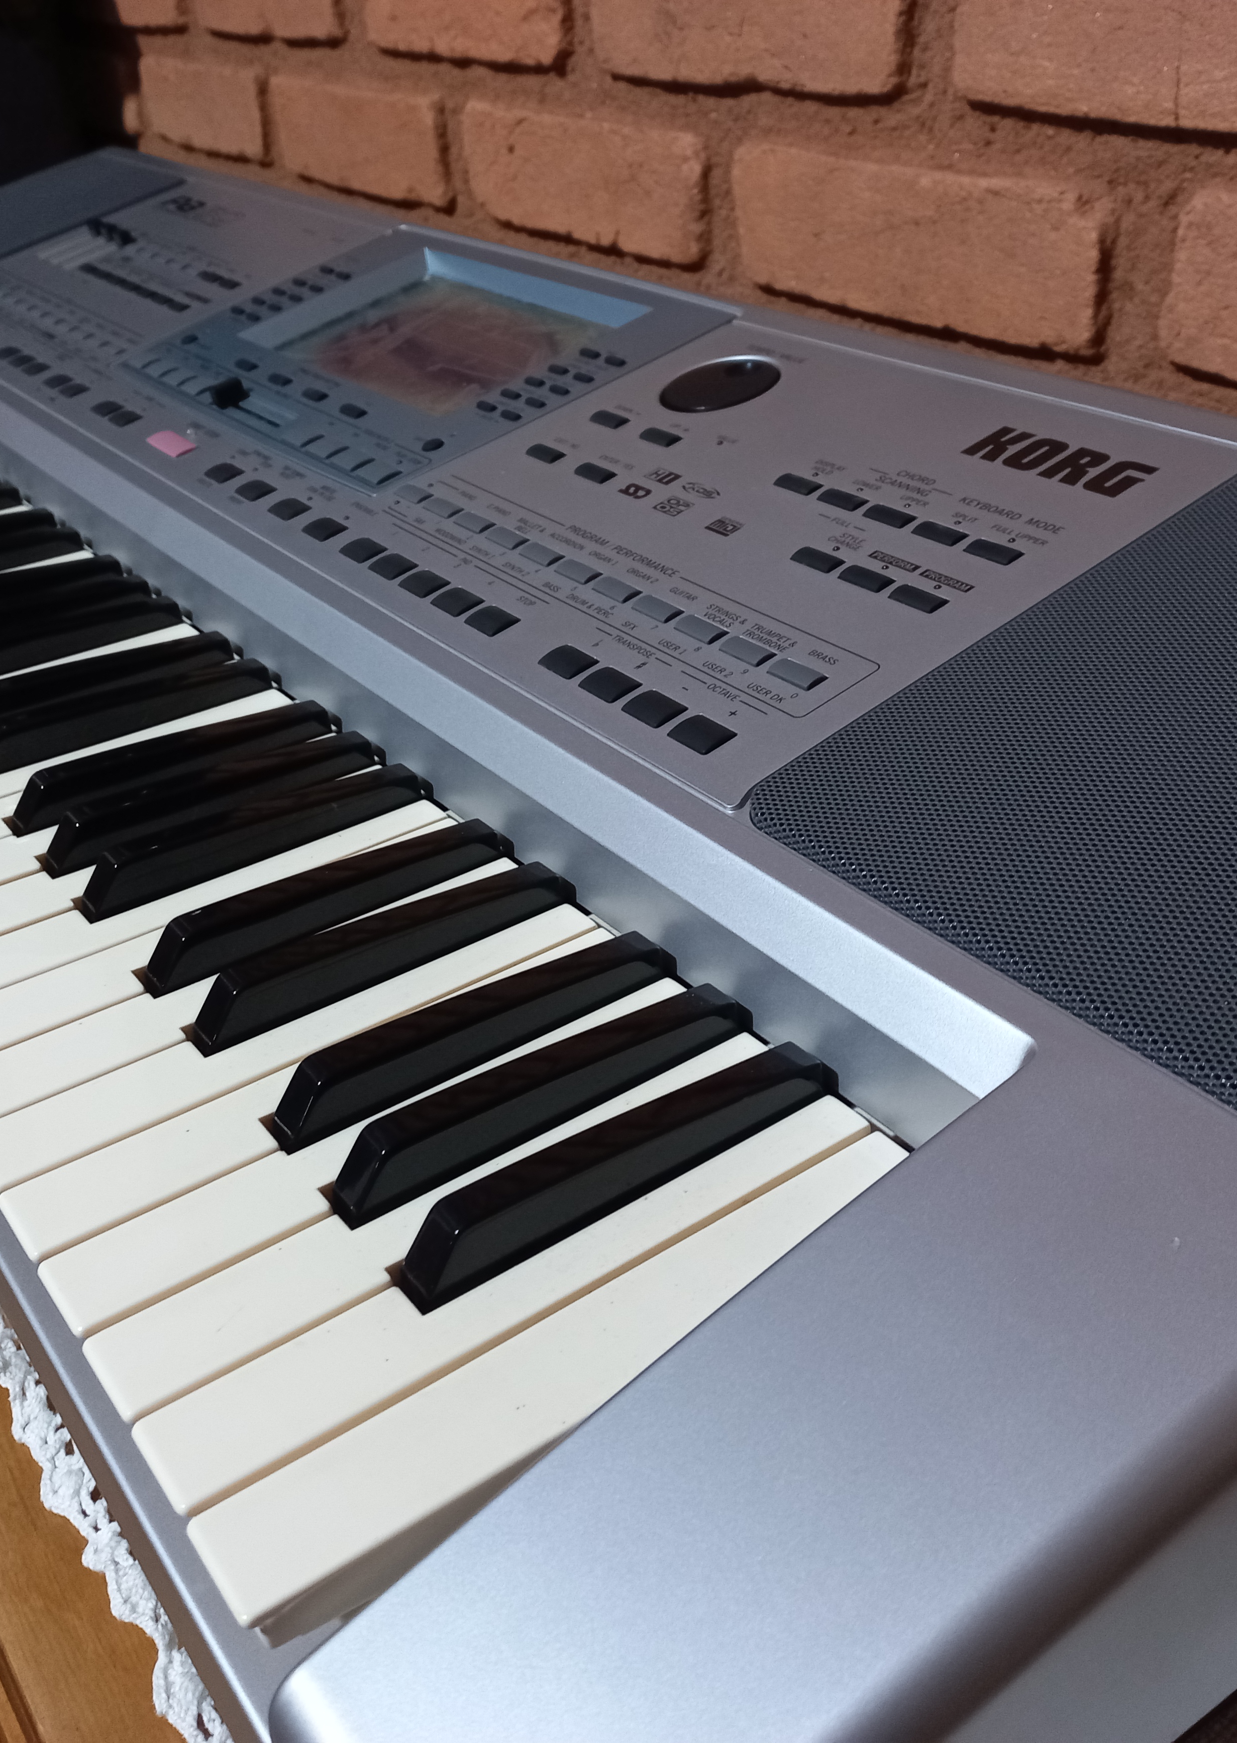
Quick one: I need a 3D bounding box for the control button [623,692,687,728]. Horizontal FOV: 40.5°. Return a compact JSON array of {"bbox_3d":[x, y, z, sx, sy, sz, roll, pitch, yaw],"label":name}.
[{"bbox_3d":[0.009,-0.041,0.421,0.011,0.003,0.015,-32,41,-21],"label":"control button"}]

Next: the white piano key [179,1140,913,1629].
[{"bbox_3d":[-0.002,0.086,0.292,0.145,0.013,0.023,-23,37,-28],"label":"white piano key"}]

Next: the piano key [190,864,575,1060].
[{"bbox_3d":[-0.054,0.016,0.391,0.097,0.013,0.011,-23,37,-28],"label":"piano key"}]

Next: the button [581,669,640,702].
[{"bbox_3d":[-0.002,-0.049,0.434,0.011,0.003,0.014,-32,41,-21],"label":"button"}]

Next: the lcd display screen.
[{"bbox_3d":[-0.073,-0.218,0.689,0.082,0.005,0.143,-32,41,-21],"label":"lcd display screen"}]

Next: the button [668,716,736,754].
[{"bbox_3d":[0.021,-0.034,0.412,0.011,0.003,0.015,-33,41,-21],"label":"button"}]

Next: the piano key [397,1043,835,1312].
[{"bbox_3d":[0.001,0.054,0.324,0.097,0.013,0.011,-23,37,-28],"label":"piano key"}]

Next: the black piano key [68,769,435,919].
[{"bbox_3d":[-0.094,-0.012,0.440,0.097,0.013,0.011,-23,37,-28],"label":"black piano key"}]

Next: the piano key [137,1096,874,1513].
[{"bbox_3d":[-0.015,0.077,0.309,0.145,0.013,0.023,-23,37,-28],"label":"piano key"}]

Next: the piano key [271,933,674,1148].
[{"bbox_3d":[-0.031,0.033,0.360,0.096,0.015,0.012,-23,37,-28],"label":"piano key"}]

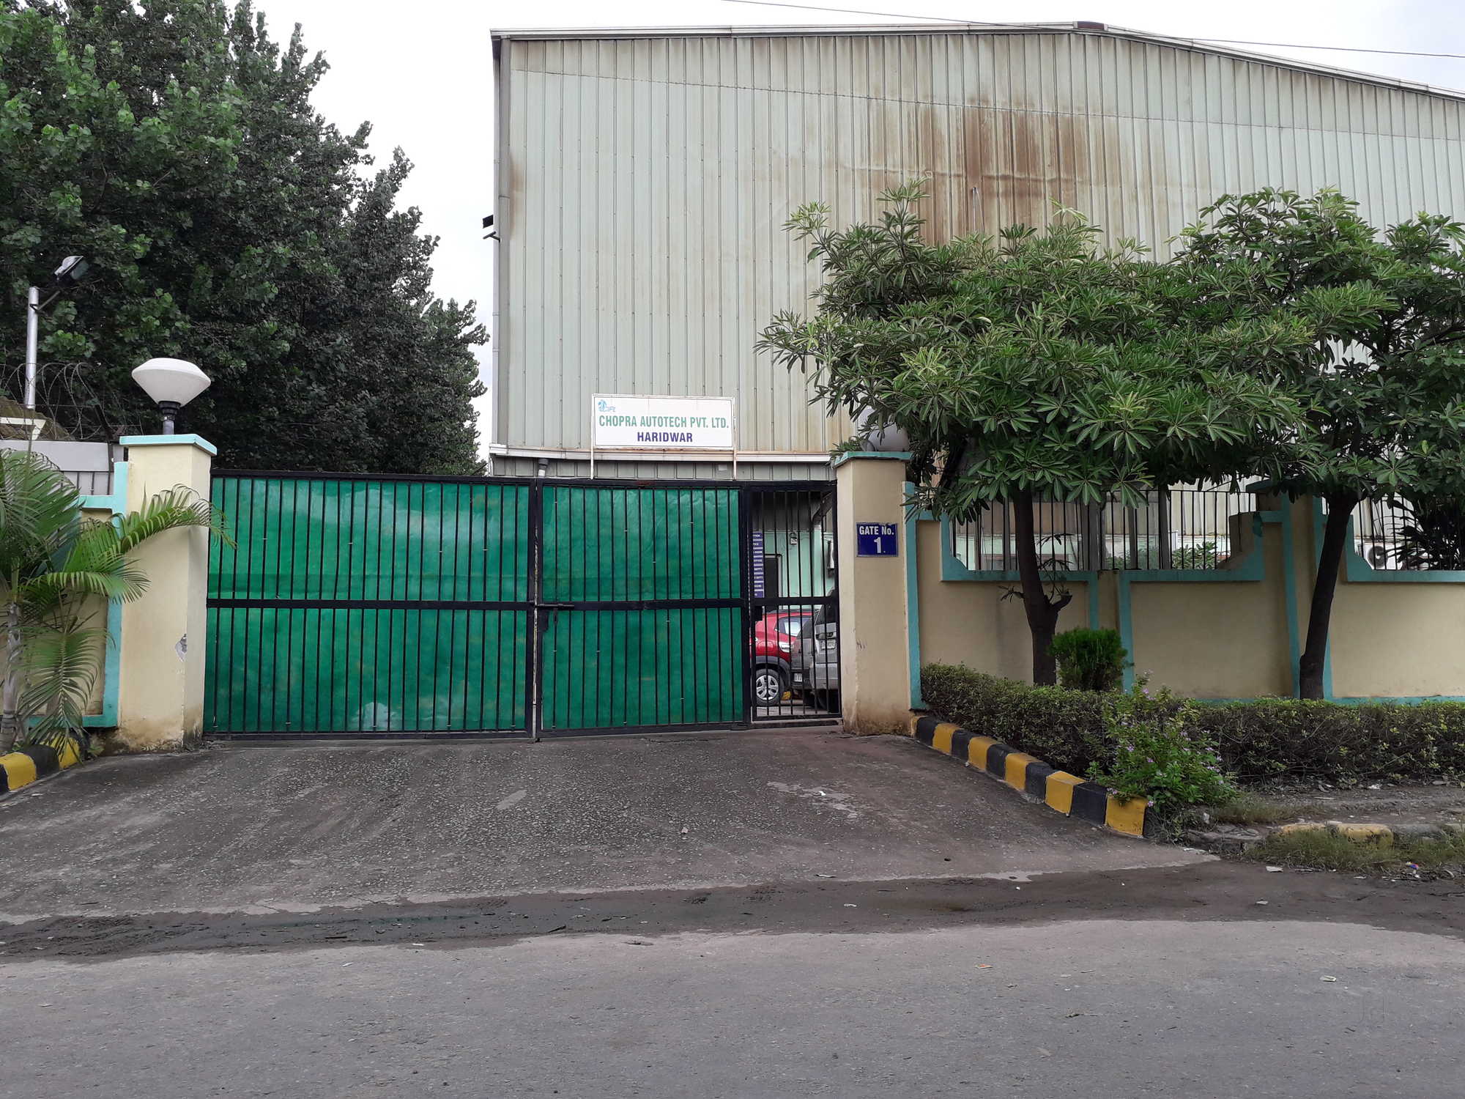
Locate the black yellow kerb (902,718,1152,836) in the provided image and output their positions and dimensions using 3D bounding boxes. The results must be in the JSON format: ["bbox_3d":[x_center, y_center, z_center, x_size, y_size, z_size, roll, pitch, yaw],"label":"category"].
[{"bbox_3d":[2.189,1.655,8.735,0.150,0.241,2.965,1,2,-20],"label":"black yellow kerb"}]

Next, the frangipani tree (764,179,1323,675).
[{"bbox_3d":[2.576,-0.825,9.687,4.684,4.704,4.100,0,-5,-9],"label":"frangipani tree"}]

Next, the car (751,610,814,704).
[{"bbox_3d":[-0.233,1.735,18.607,3.700,1.490,1.580,-3,-6,27],"label":"car"}]

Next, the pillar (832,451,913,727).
[{"bbox_3d":[1.273,0.406,10.450,0.580,2.510,0.580,0,-5,-9],"label":"pillar"}]

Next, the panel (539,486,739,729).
[{"bbox_3d":[-0.786,0.513,10.150,1.852,2.216,0.060,1,-5,-13],"label":"panel"}]

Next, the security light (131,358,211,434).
[{"bbox_3d":[-4.646,-1.269,9.458,0.639,0.625,0.639,0,-5,-9],"label":"security light"}]

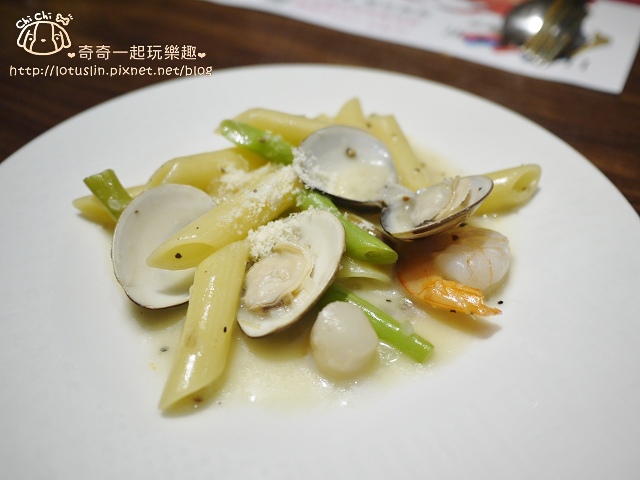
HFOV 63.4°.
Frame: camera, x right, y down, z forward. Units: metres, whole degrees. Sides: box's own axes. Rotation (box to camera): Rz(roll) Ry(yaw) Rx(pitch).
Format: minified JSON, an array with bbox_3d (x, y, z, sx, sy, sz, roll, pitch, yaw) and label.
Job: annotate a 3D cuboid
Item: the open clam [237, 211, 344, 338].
[{"bbox_3d":[-0.009,0.011,0.170,0.031,0.016,0.043,36,86,17],"label":"open clam"}]

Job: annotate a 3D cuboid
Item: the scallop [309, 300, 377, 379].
[{"bbox_3d":[0.007,0.031,0.158,0.021,0.018,0.021,0,43,0],"label":"scallop"}]

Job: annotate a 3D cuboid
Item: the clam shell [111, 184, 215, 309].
[{"bbox_3d":[-0.054,0.003,0.181,0.036,0.013,0.042,9,75,-17],"label":"clam shell"}]

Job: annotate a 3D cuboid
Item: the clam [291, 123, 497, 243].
[{"bbox_3d":[0.028,-0.021,0.197,0.070,0.021,0.039,14,45,14],"label":"clam"}]

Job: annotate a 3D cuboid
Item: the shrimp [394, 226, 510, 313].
[{"bbox_3d":[0.046,0.011,0.180,0.036,0.016,0.028,7,43,7],"label":"shrimp"}]

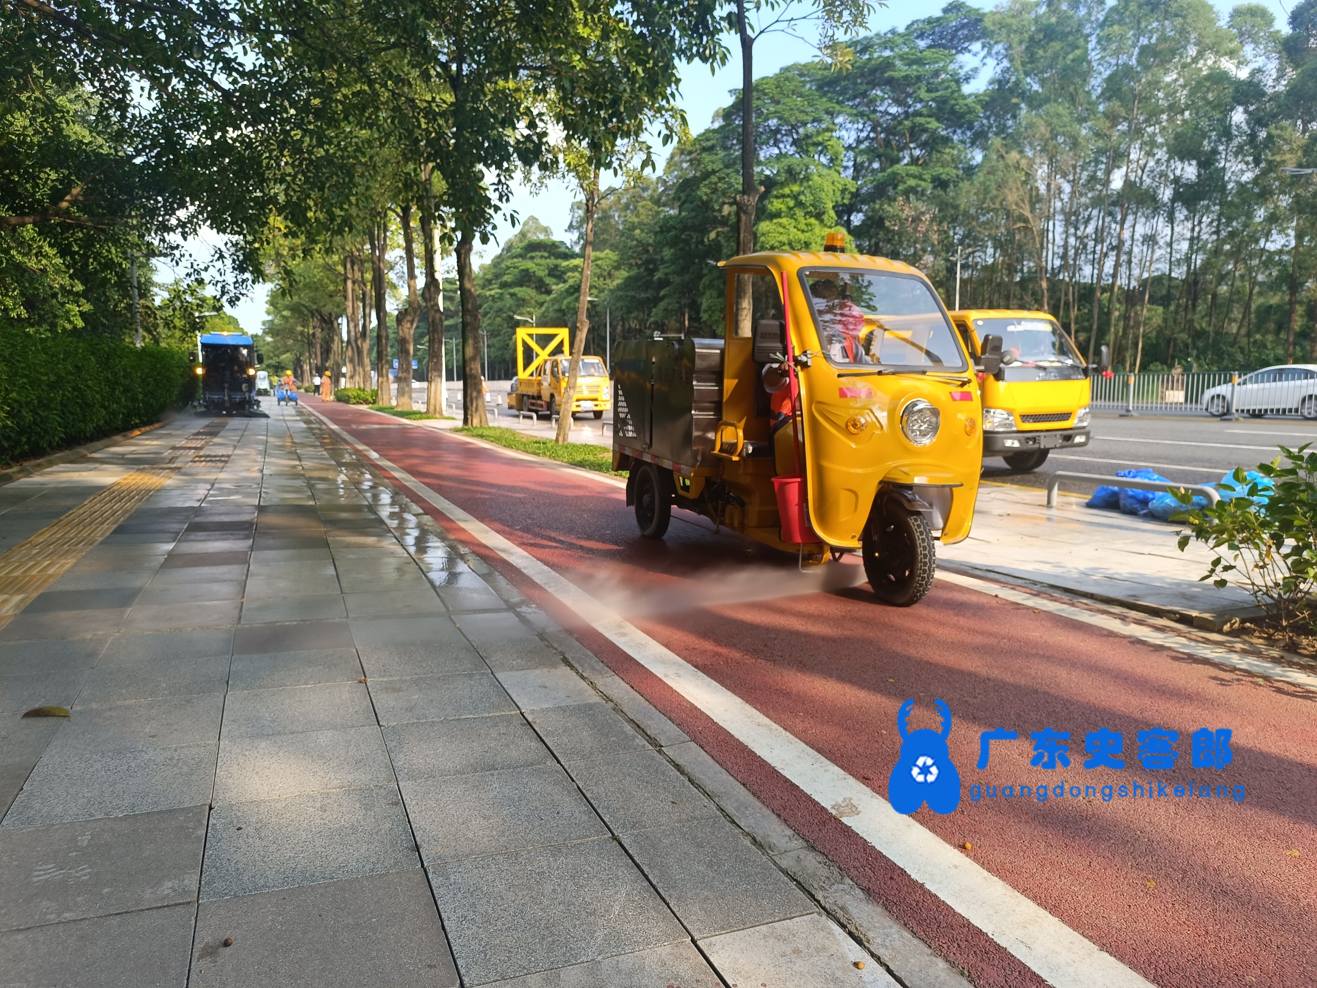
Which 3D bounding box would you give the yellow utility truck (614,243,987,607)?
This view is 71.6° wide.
[{"bbox_3d":[0.806,-0.563,6.085,1.160,2.020,3.420,-3,8,-22],"label":"yellow utility truck"}]

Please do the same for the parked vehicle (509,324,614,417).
[{"bbox_3d":[-3.236,-3.999,29.906,1.880,3.000,6.000,-3,8,-22],"label":"parked vehicle"}]

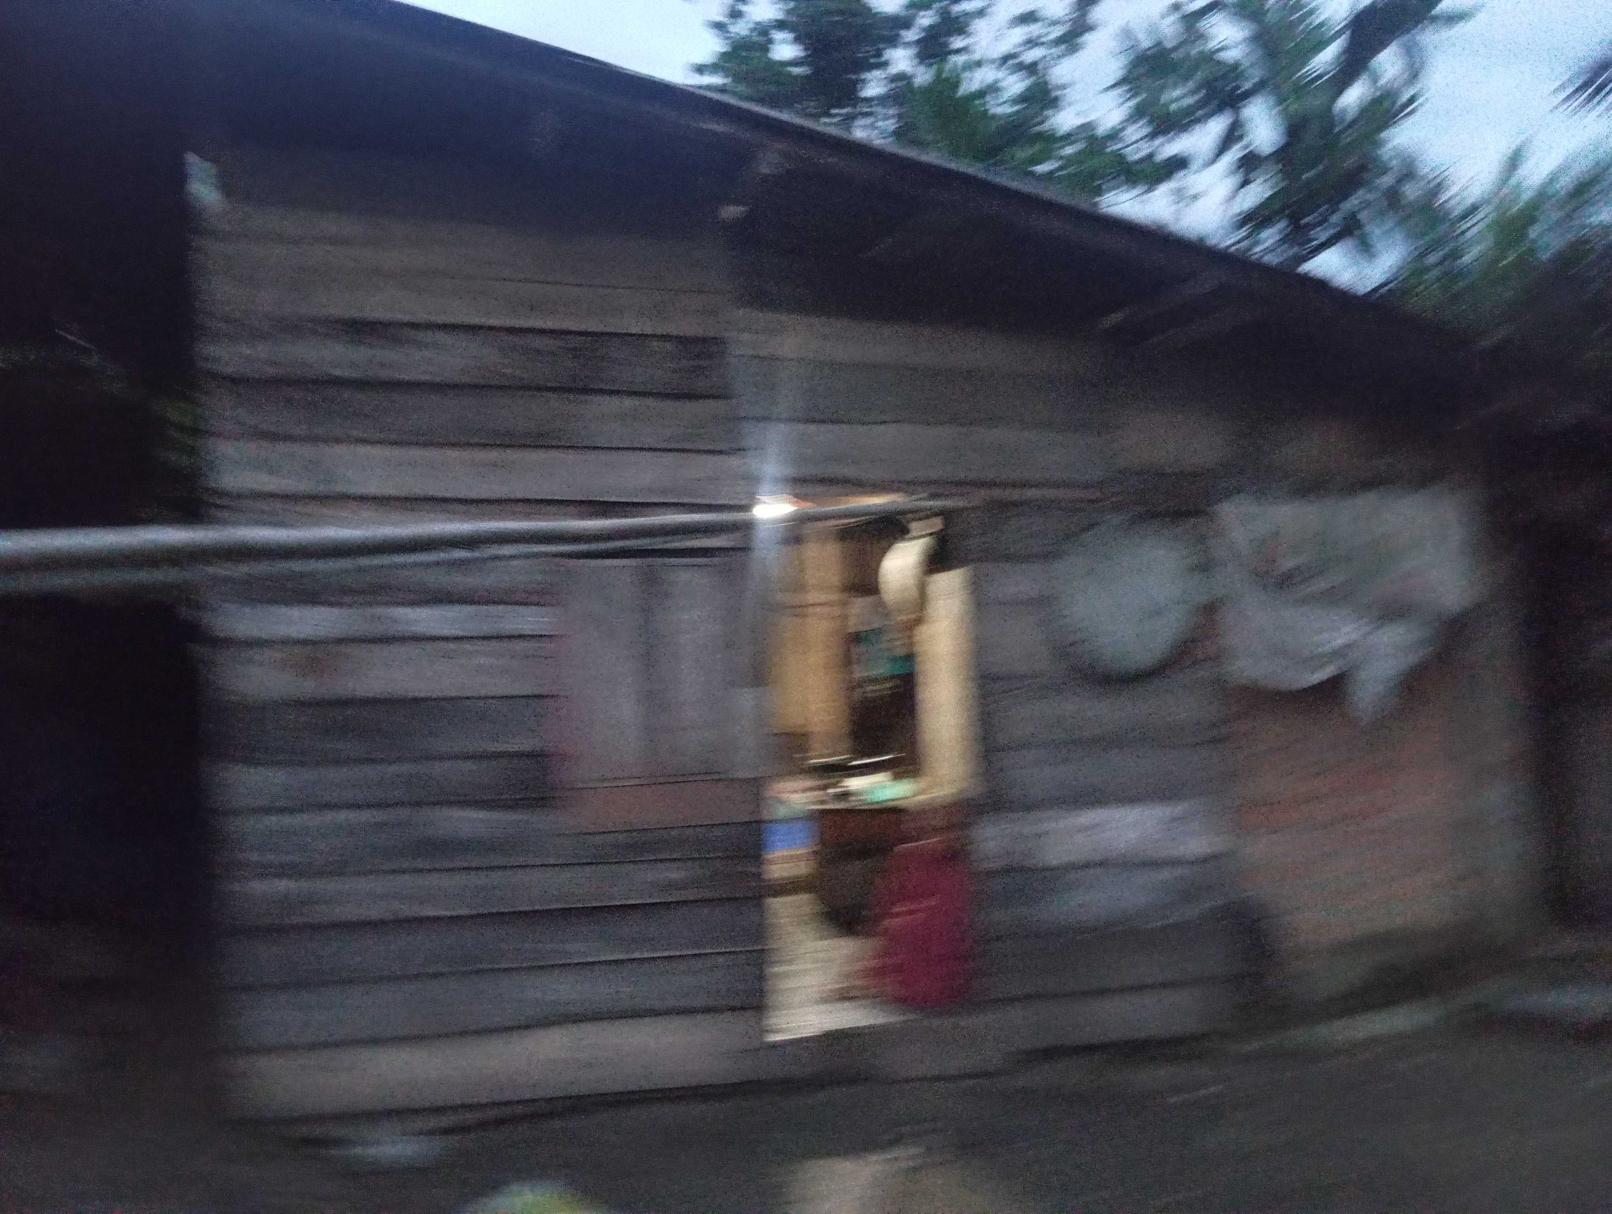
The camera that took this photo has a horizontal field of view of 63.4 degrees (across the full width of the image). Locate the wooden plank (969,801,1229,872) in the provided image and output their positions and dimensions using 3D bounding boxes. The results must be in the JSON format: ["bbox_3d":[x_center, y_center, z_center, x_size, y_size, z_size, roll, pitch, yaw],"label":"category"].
[{"bbox_3d":[1.089,0.832,4.777,1.047,0.204,0.030,0,-3,-15],"label":"wooden plank"}]

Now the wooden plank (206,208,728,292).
[{"bbox_3d":[-1.075,-1.173,4.298,1.655,0.162,0.030,0,-3,-15],"label":"wooden plank"}]

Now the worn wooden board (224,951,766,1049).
[{"bbox_3d":[-0.958,1.261,4.211,1.697,0.192,0.030,0,-3,-15],"label":"worn wooden board"}]

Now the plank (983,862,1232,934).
[{"bbox_3d":[1.097,1.048,4.731,0.988,0.239,0.030,0,-5,-14],"label":"plank"}]

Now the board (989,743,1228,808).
[{"bbox_3d":[1.106,0.621,4.767,0.965,0.219,0.025,0,-2,-14],"label":"board"}]

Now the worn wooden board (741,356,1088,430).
[{"bbox_3d":[0.395,-0.752,4.663,1.353,0.221,0.025,0,-2,-14],"label":"worn wooden board"}]

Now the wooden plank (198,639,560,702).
[{"bbox_3d":[-1.332,0.198,4.158,1.071,0.200,0.025,0,-2,-14],"label":"wooden plank"}]

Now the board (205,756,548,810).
[{"bbox_3d":[-1.333,0.556,4.145,1.037,0.151,0.025,0,-2,-14],"label":"board"}]

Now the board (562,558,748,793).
[{"bbox_3d":[-0.504,0.216,4.383,0.622,0.771,0.030,0,-3,-15],"label":"board"}]

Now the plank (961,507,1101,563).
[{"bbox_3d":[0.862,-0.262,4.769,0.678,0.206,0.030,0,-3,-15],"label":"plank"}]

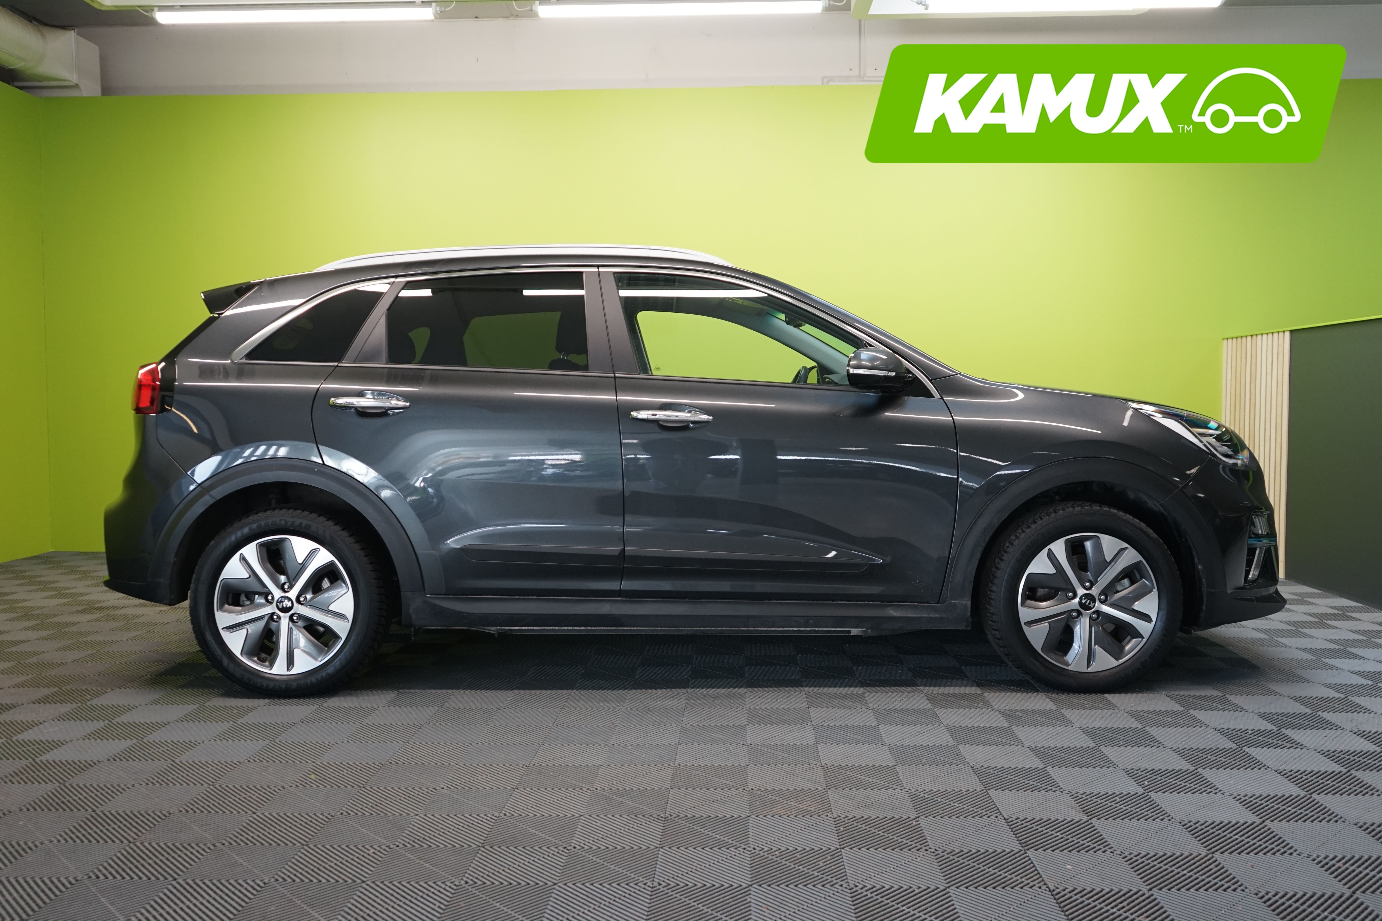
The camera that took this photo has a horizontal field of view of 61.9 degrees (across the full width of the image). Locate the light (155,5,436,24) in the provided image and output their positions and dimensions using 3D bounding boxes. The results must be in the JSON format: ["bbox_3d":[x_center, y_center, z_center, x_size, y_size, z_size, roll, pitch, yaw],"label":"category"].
[{"bbox_3d":[-2.130,-2.405,6.200,1.515,0.075,0.080,0,2,2],"label":"light"}]

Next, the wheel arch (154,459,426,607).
[{"bbox_3d":[-1.337,0.239,3.871,0.920,0.497,0.120,0,2,0],"label":"wheel arch"}]

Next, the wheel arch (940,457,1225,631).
[{"bbox_3d":[1.324,0.280,3.923,0.958,0.583,0.180,0,2,0],"label":"wheel arch"}]

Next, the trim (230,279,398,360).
[{"bbox_3d":[-1.297,-0.488,3.978,0.535,0.300,0.135,0,2,0],"label":"trim"}]

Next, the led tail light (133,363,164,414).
[{"bbox_3d":[-1.899,-0.250,4.030,0.210,0.185,0.280,0,2,0],"label":"led tail light"}]

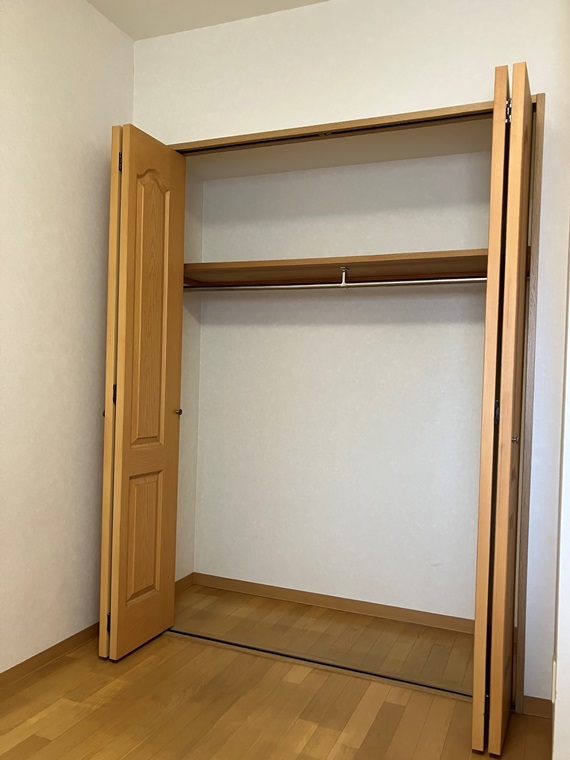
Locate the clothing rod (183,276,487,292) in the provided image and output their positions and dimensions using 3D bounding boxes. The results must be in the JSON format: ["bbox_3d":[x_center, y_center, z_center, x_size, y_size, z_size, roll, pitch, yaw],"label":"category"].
[{"bbox_3d":[0.255,-0.411,2.628,1.660,0.024,0.024,2,1,23],"label":"clothing rod"}]

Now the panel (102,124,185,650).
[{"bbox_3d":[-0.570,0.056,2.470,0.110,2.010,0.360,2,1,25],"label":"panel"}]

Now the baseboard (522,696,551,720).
[{"bbox_3d":[0.841,1.086,2.040,0.090,0.061,0.010,2,1,23],"label":"baseboard"}]

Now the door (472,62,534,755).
[{"bbox_3d":[0.693,0.097,1.941,0.105,2.010,0.330,2,1,24],"label":"door"}]

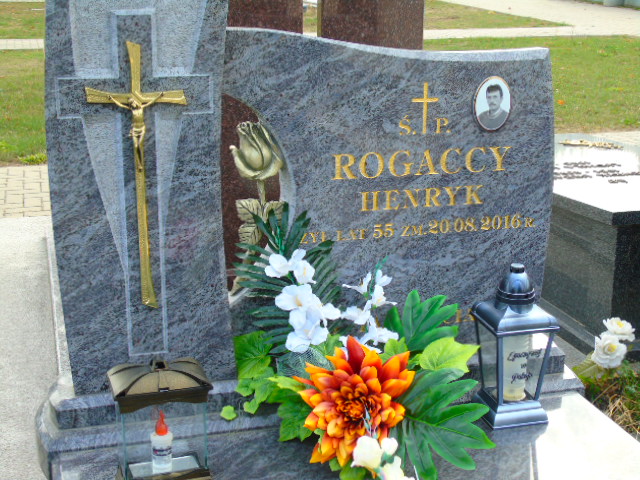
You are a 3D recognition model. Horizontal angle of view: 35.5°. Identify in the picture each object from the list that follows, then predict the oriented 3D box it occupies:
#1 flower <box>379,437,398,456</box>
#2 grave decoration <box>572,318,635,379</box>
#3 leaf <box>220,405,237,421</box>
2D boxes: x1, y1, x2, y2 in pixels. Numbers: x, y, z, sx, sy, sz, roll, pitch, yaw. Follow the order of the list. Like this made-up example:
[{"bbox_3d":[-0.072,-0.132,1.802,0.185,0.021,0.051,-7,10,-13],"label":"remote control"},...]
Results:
[{"bbox_3d":[0.120,0.358,1.730,0.031,0.031,0.029,2,16,4],"label":"flower"},{"bbox_3d":[0.663,0.252,2.330,0.135,0.125,0.105,5,16,16],"label":"grave decoration"},{"bbox_3d":[-0.177,0.334,1.930,0.031,0.030,0.014,-1,16,-5],"label":"leaf"}]

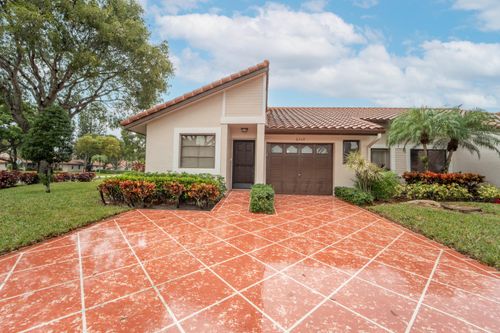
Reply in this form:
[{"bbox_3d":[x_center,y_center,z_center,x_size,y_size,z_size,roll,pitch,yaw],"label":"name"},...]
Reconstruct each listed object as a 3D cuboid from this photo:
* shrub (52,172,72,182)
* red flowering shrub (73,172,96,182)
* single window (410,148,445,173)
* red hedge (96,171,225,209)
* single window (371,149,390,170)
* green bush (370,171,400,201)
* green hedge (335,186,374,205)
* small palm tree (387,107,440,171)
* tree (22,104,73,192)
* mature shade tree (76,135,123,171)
[{"bbox_3d":[-13.000,0.770,13.500,1.150,0.720,1.050,1,-1,0],"label":"shrub"},{"bbox_3d":[-12.300,0.810,14.500,1.350,0.750,1.150,1,-1,0],"label":"red flowering shrub"},{"bbox_3d":[9.733,-0.273,10.600,2.000,1.330,0.120,1,-1,0],"label":"single window"},{"bbox_3d":[-2.360,0.660,5.550,3.200,0.840,1.200,1,-1,0],"label":"red hedge"},{"bbox_3d":[7.105,-0.327,10.600,1.120,1.250,0.120,1,-1,0],"label":"single window"},{"bbox_3d":[5.400,0.760,7.750,1.050,1.200,1.000,1,-1,0],"label":"green bush"},{"bbox_3d":[3.730,1.000,7.000,0.680,0.450,1.750,1,-1,0],"label":"green hedge"},{"bbox_3d":[7.800,-0.780,9.200,2.200,4.000,2.100,1,-1,0],"label":"small palm tree"},{"bbox_3d":[-7.920,-0.690,7.600,1.450,3.450,1.400,1,-1,0],"label":"tree"},{"bbox_3d":[-28.000,-2.600,36.000,6.800,6.600,6.500,1,-1,0],"label":"mature shade tree"}]

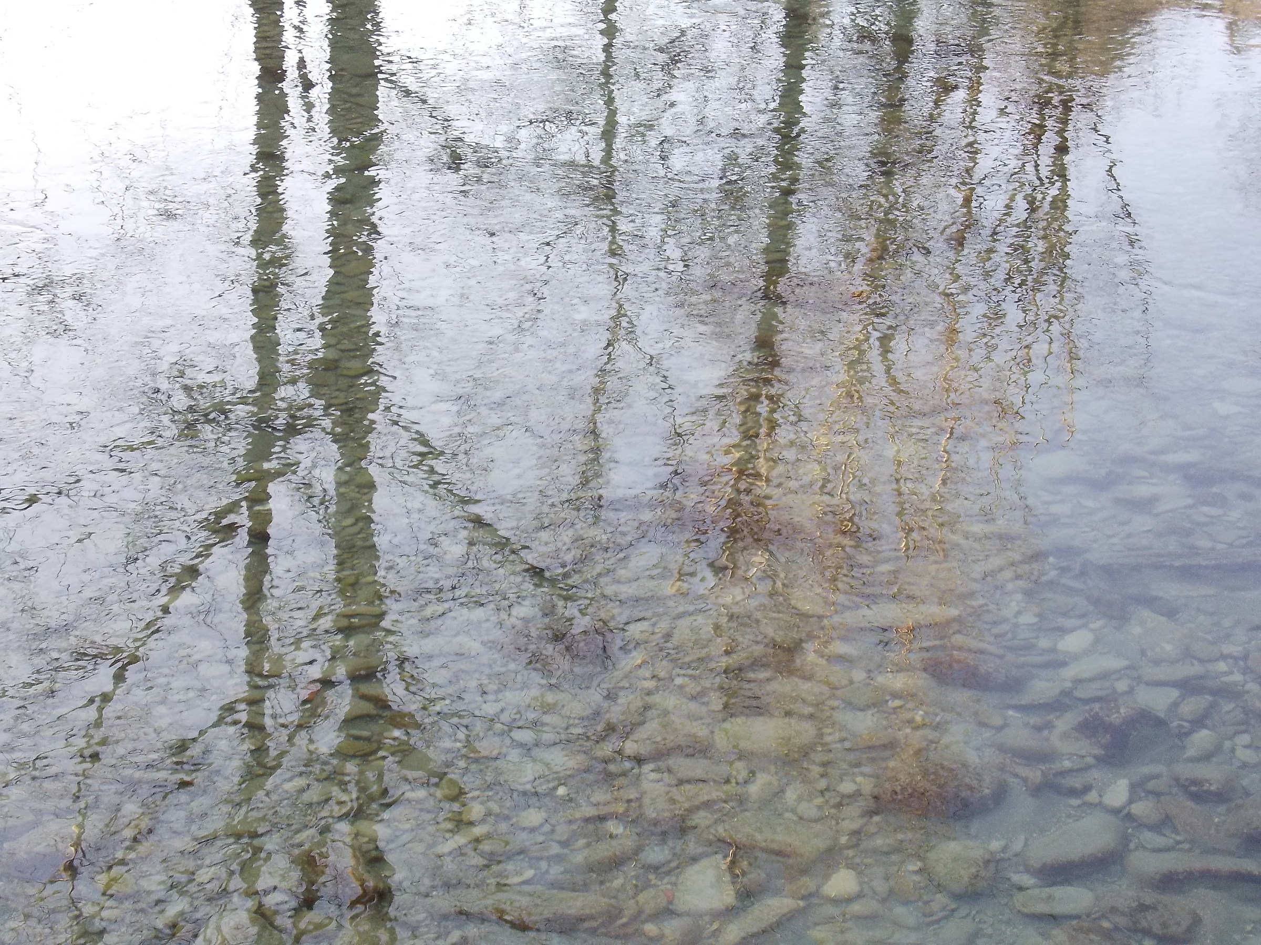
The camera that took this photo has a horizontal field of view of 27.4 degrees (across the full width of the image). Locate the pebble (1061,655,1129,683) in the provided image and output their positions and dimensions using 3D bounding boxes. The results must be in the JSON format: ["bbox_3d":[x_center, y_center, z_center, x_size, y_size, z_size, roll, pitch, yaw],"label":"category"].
[{"bbox_3d":[0.853,0.361,4.745,0.138,0.038,0.068,-9,26,-18],"label":"pebble"}]

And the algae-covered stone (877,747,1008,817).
[{"bbox_3d":[0.517,0.517,4.320,0.222,0.110,0.138,0,25,0],"label":"algae-covered stone"}]

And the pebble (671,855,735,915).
[{"bbox_3d":[0.113,0.641,4.015,0.098,0.049,0.122,3,20,8],"label":"pebble"}]

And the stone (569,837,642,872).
[{"bbox_3d":[-0.041,0.617,4.178,0.118,0.050,0.067,-3,25,-7],"label":"stone"}]

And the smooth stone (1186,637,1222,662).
[{"bbox_3d":[1.068,0.329,4.814,0.066,0.034,0.077,0,25,0],"label":"smooth stone"}]

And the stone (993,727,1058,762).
[{"bbox_3d":[0.685,0.471,4.484,0.112,0.056,0.070,0,25,0],"label":"stone"}]

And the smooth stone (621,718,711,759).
[{"bbox_3d":[0.065,0.464,4.499,0.154,0.051,0.092,-2,20,-5],"label":"smooth stone"}]

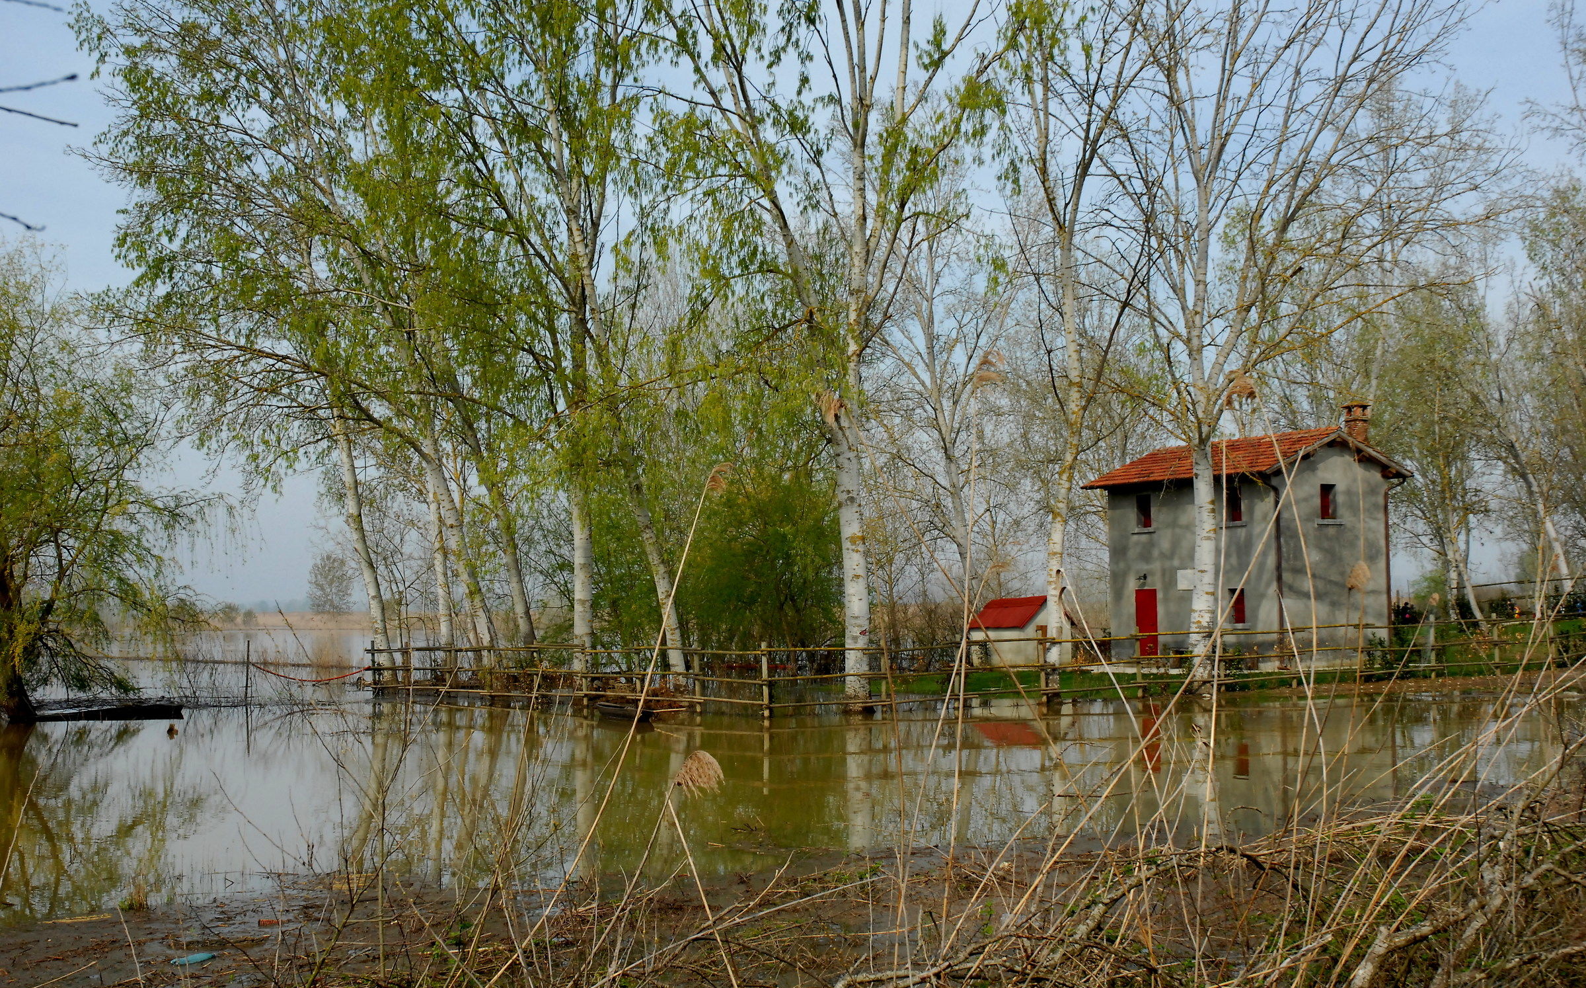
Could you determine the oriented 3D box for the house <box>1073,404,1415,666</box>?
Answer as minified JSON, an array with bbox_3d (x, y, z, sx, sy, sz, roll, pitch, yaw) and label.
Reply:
[{"bbox_3d":[13.697,1.362,57.887,5.662,7.758,8.405,1,-4,-29],"label":"house"}]

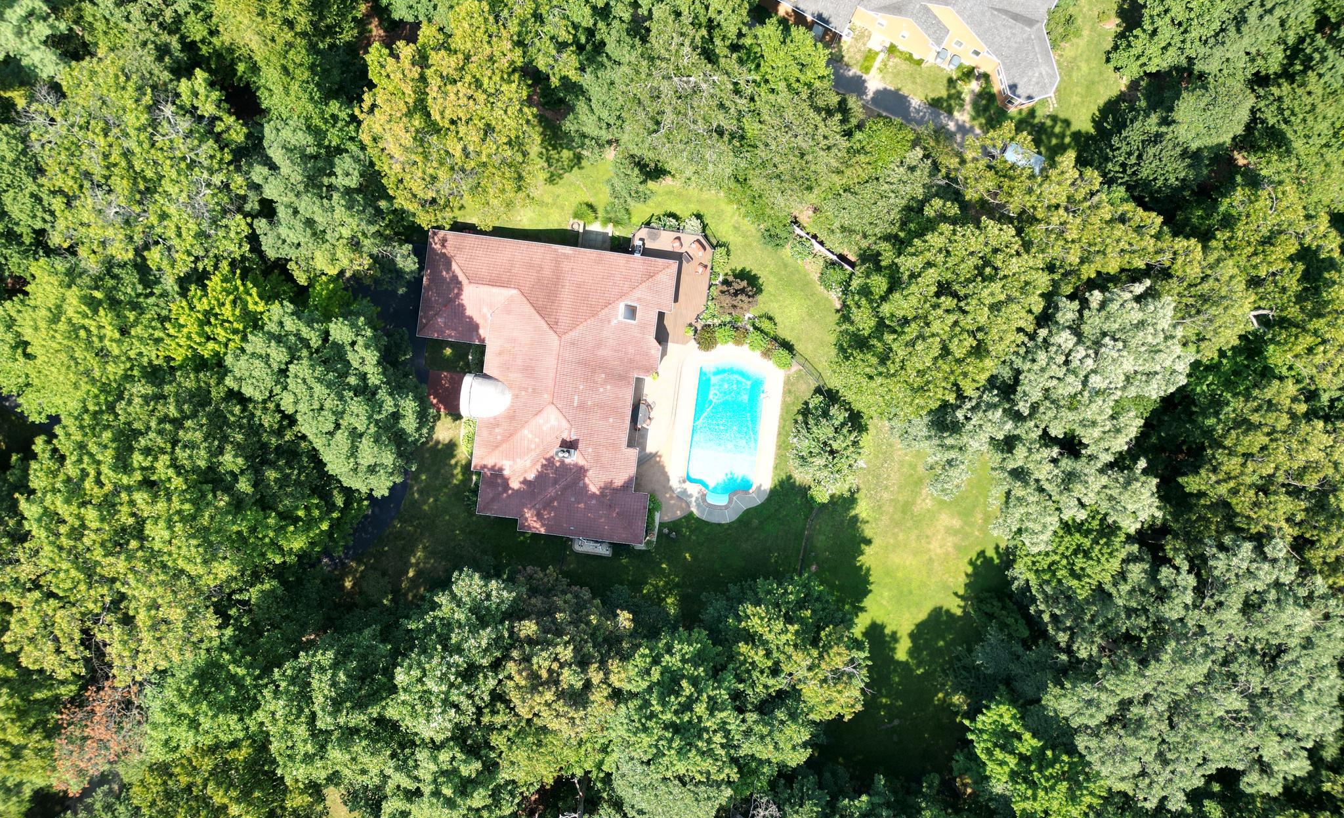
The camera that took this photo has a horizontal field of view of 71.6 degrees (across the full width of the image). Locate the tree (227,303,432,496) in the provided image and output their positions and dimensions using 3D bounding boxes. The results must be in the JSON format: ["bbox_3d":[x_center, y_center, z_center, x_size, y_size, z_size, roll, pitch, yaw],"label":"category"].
[{"bbox_3d":[-25.690,-0.690,73.700,14.330,20.550,14.330,0,90,0],"label":"tree"}]

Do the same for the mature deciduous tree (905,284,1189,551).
[{"bbox_3d":[27.860,0.990,73.310,18.280,21.240,18.770,0,90,0],"label":"mature deciduous tree"}]

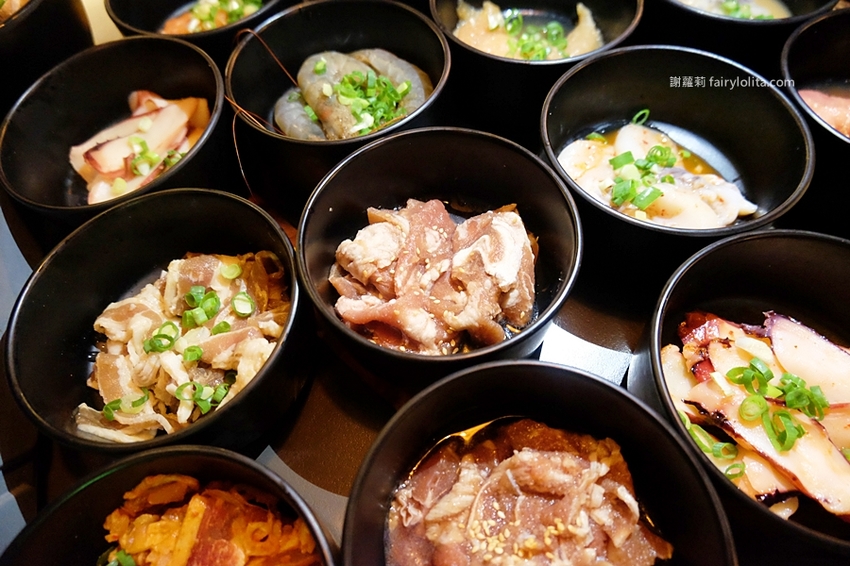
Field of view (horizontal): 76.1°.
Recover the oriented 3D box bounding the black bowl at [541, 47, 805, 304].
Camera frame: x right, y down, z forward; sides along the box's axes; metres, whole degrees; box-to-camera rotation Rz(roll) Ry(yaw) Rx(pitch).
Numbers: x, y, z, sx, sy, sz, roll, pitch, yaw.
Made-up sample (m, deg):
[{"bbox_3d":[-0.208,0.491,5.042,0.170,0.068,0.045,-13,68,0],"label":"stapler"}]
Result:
[{"bbox_3d":[0.126,-0.062,0.297,0.130,0.059,0.130,0,61,3],"label":"black bowl"}]

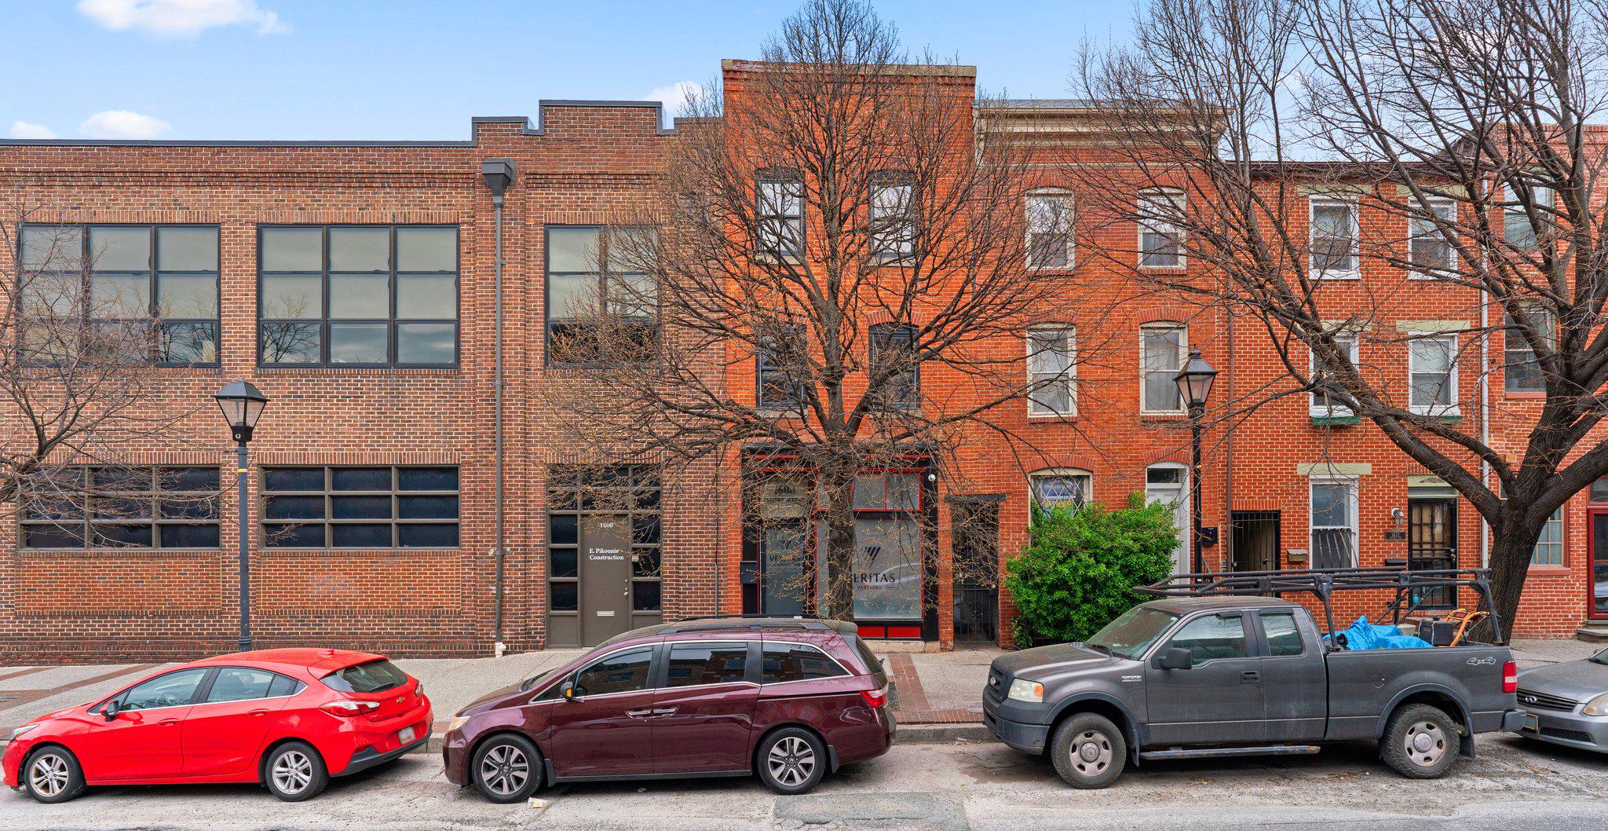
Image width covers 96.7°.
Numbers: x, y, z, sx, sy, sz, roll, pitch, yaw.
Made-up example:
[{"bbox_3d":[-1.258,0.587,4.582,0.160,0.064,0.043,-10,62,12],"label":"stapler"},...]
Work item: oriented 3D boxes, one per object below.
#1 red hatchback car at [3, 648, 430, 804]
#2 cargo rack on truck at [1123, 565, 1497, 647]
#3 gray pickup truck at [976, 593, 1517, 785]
[{"bbox_3d":[-7.030,3.660,8.830,4.450,1.480,1.820,-1,-3,0],"label":"red hatchback car"},{"bbox_3d":[6.080,2.280,8.850,3.500,0.800,1.650,-1,-3,0],"label":"cargo rack on truck"},{"bbox_3d":[5.120,3.190,8.850,5.840,1.900,2.030,-1,-3,0],"label":"gray pickup truck"}]

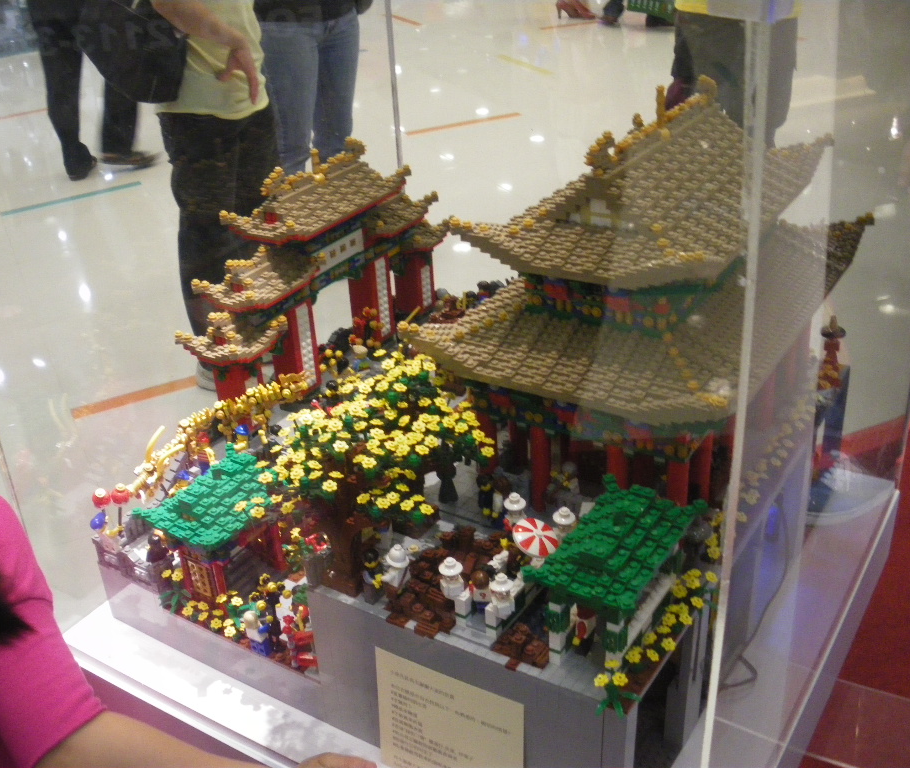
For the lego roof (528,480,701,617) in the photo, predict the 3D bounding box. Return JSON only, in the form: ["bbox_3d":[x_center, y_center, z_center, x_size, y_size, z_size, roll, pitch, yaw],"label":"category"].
[{"bbox_3d":[0.104,0.096,0.679,0.076,0.037,0.117,15,35,29],"label":"lego roof"}]

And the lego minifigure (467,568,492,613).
[{"bbox_3d":[0.018,0.144,0.732,0.020,0.038,0.015,14,33,30],"label":"lego minifigure"}]

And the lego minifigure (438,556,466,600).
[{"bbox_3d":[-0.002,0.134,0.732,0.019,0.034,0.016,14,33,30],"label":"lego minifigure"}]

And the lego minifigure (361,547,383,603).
[{"bbox_3d":[-0.057,0.133,0.744,0.014,0.041,0.019,15,35,29],"label":"lego minifigure"}]

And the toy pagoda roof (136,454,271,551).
[{"bbox_3d":[-0.202,0.090,0.911,0.092,0.028,0.120,14,33,30],"label":"toy pagoda roof"}]

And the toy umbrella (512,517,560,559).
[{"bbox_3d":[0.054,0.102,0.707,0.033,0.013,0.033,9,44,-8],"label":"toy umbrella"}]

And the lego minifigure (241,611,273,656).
[{"bbox_3d":[-0.162,0.201,0.868,0.021,0.041,0.016,14,33,30],"label":"lego minifigure"}]

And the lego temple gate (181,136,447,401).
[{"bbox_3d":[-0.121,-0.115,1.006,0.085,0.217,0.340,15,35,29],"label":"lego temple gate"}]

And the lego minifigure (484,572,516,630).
[{"bbox_3d":[0.030,0.145,0.715,0.020,0.041,0.016,14,33,30],"label":"lego minifigure"}]

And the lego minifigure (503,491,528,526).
[{"bbox_3d":[0.045,0.102,0.786,0.020,0.043,0.016,2,31,9],"label":"lego minifigure"}]

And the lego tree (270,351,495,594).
[{"bbox_3d":[-0.054,0.070,0.774,0.158,0.158,0.145,-3,28,2],"label":"lego tree"}]

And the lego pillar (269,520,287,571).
[{"bbox_3d":[-0.153,0.139,0.928,0.009,0.053,0.009,15,35,29],"label":"lego pillar"}]

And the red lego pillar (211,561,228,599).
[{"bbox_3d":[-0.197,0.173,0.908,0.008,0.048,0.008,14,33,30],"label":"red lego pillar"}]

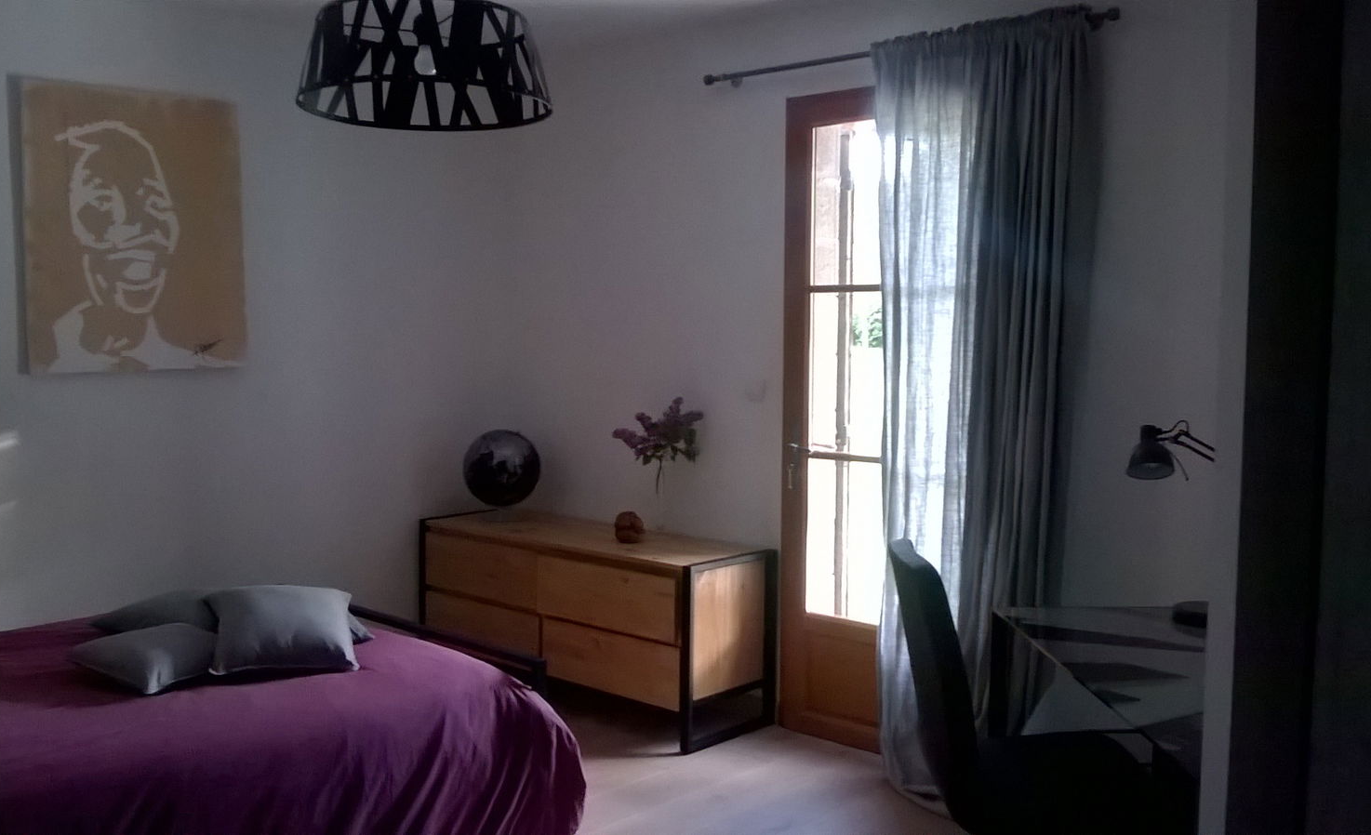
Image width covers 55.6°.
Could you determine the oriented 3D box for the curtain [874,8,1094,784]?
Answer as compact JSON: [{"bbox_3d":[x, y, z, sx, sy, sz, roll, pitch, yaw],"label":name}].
[{"bbox_3d":[0.825,-0.006,3.826,0.669,2.270,0.200,4,6,42],"label":"curtain"}]

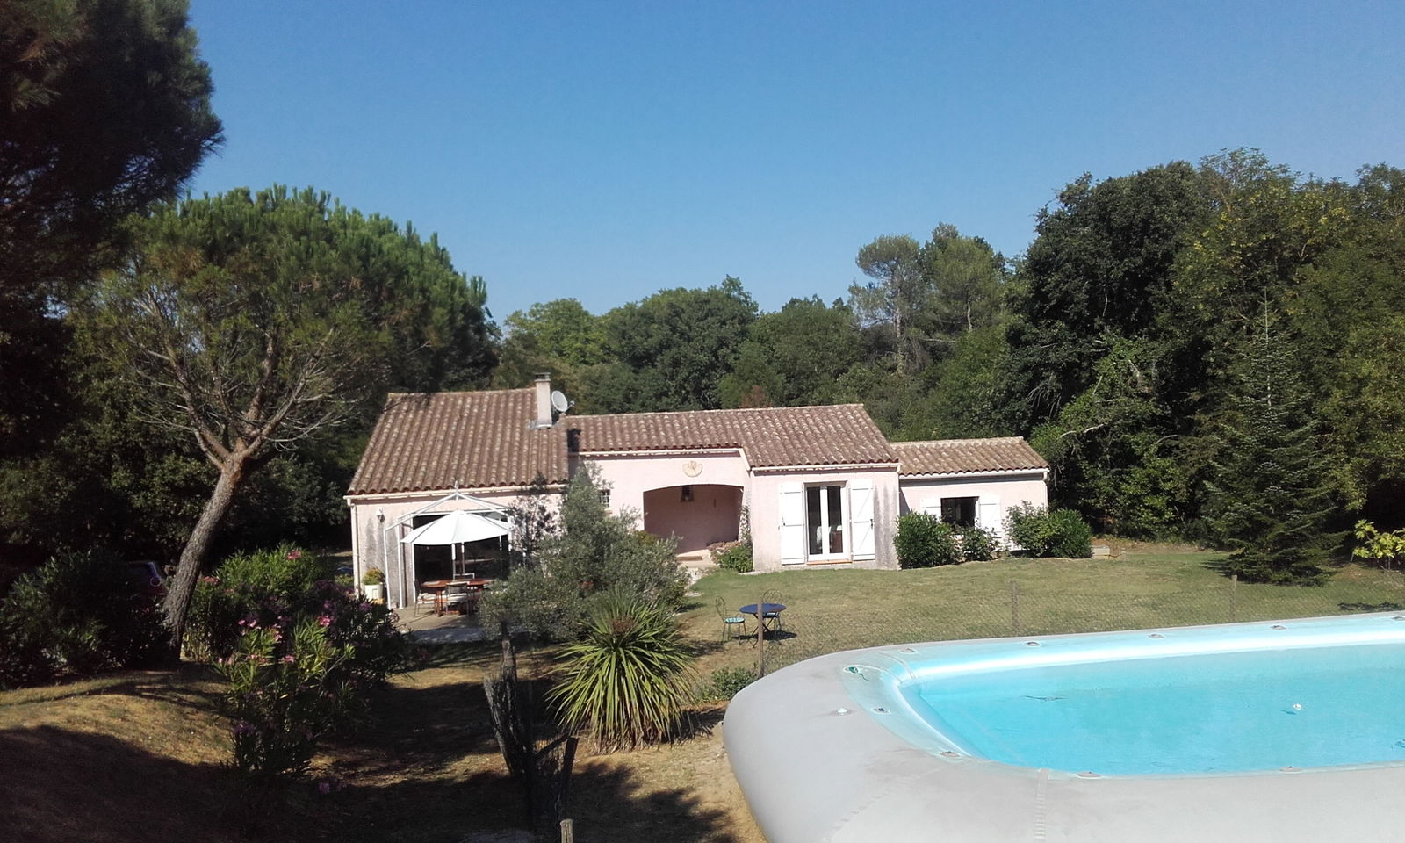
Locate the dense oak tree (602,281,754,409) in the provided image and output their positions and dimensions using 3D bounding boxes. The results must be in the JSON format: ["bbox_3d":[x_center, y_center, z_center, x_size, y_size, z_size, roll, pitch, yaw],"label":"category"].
[{"bbox_3d":[-0.970,-1.859,52.283,7.200,9.000,6.800,-2,4,-5],"label":"dense oak tree"}]

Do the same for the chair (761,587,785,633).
[{"bbox_3d":[1.466,3.965,24.500,0.440,0.920,0.500,-1,4,12],"label":"chair"}]

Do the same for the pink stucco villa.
[{"bbox_3d":[-0.062,1.146,34.466,18.130,5.390,11.370,-2,4,-5],"label":"pink stucco villa"}]

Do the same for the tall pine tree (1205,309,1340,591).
[{"bbox_3d":[14.058,0.692,29.000,3.300,6.500,3.300,-2,4,-5],"label":"tall pine tree"}]

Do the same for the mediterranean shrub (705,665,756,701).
[{"bbox_3d":[0.435,4.239,19.000,0.900,0.600,0.800,-2,4,-5],"label":"mediterranean shrub"}]

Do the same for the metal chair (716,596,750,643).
[{"bbox_3d":[0.614,4.046,23.900,0.540,0.930,0.430,0,4,21],"label":"metal chair"}]

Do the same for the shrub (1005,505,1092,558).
[{"bbox_3d":[9.321,2.971,31.600,2.350,1.450,1.500,-2,4,-5],"label":"shrub"}]

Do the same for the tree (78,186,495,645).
[{"bbox_3d":[-8.281,-0.055,23.400,8.200,9.200,7.400,-2,4,-5],"label":"tree"}]

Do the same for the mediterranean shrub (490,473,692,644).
[{"bbox_3d":[-2.423,2.772,24.800,4.200,3.400,3.500,-2,4,-5],"label":"mediterranean shrub"}]

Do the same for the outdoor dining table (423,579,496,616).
[{"bbox_3d":[-5.633,4.083,27.200,1.750,0.750,1.000,-2,4,-5],"label":"outdoor dining table"}]

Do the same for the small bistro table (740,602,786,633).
[{"bbox_3d":[1.218,4.113,23.900,0.970,0.730,0.970,-2,4,-5],"label":"small bistro table"}]

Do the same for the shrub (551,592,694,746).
[{"bbox_3d":[-1.175,3.591,17.100,2.150,2.150,2.150,-2,4,-5],"label":"shrub"}]

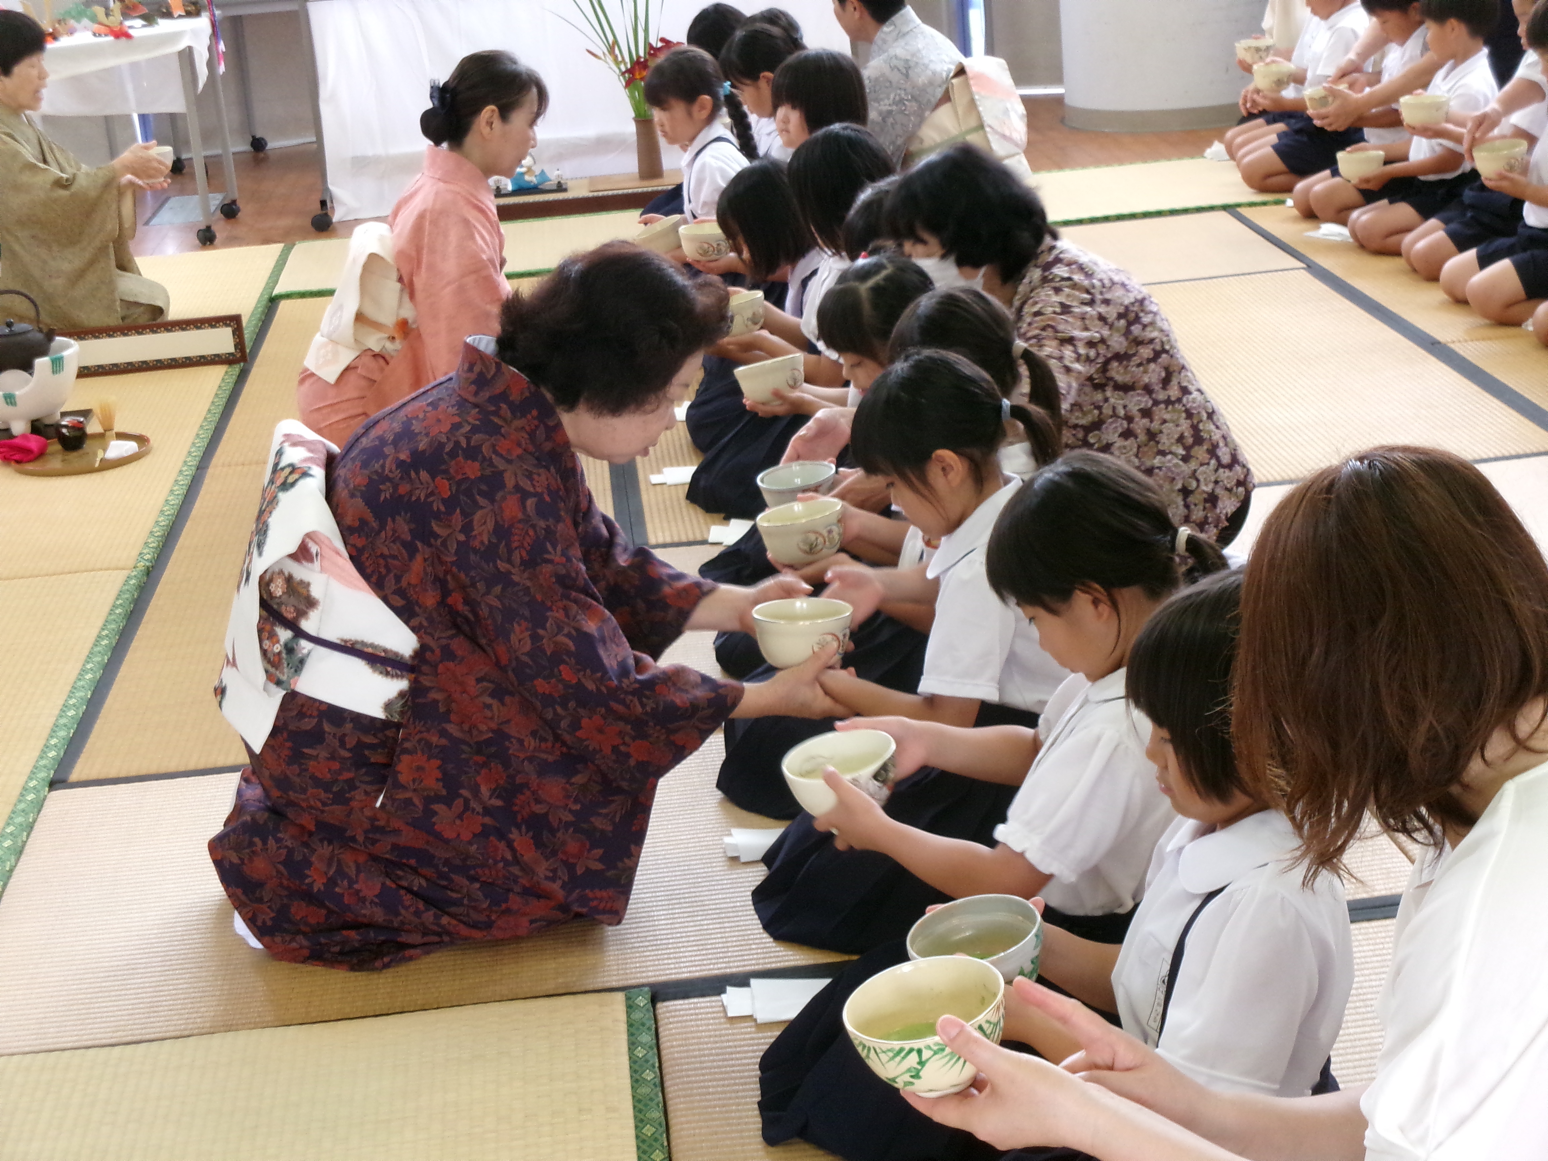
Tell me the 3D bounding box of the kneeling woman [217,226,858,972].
[{"bbox_3d":[-0.343,-0.023,3.686,0.850,0.810,0.540,-9,17,-13],"label":"kneeling woman"}]

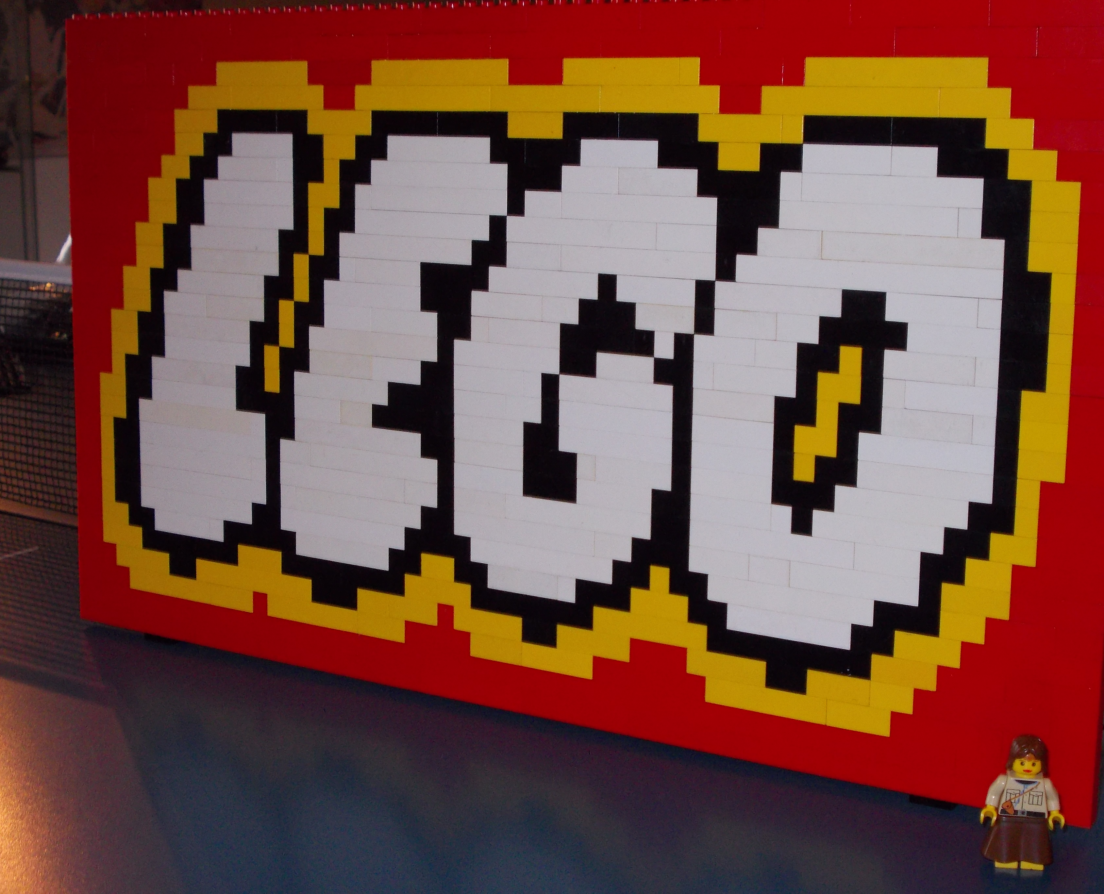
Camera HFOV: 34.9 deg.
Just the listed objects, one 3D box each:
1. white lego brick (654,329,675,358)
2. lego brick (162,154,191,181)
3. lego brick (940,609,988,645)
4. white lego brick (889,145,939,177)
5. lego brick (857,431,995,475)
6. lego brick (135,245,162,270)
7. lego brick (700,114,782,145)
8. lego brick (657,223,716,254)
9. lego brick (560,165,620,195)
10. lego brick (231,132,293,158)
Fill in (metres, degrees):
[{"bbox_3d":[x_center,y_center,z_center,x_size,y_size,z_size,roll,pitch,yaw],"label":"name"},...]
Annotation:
[{"bbox_3d":[0.043,-0.037,0.634,0.008,0.010,0.008,7,12,31],"label":"white lego brick"},{"bbox_3d":[-0.157,-0.119,0.748,0.016,0.010,0.008,7,12,31],"label":"lego brick"},{"bbox_3d":[0.140,0.060,0.591,0.016,0.010,0.008,7,12,31],"label":"lego brick"},{"bbox_3d":[0.121,-0.094,0.579,0.016,0.010,0.008,7,12,31],"label":"white lego brick"},{"bbox_3d":[0.127,0.001,0.592,0.048,0.010,0.008,7,12,31],"label":"lego brick"},{"bbox_3d":[-0.171,-0.082,0.757,0.016,0.010,0.008,7,12,31],"label":"lego brick"},{"bbox_3d":[0.067,-0.110,0.610,0.032,0.010,0.008,7,12,31],"label":"lego brick"},{"bbox_3d":[0.049,-0.075,0.624,0.024,0.010,0.008,7,12,31],"label":"lego brick"},{"bbox_3d":[0.016,-0.098,0.640,0.024,0.010,0.008,7,12,31],"label":"lego brick"},{"bbox_3d":[-0.116,-0.124,0.720,0.032,0.010,0.008,7,12,31],"label":"lego brick"}]

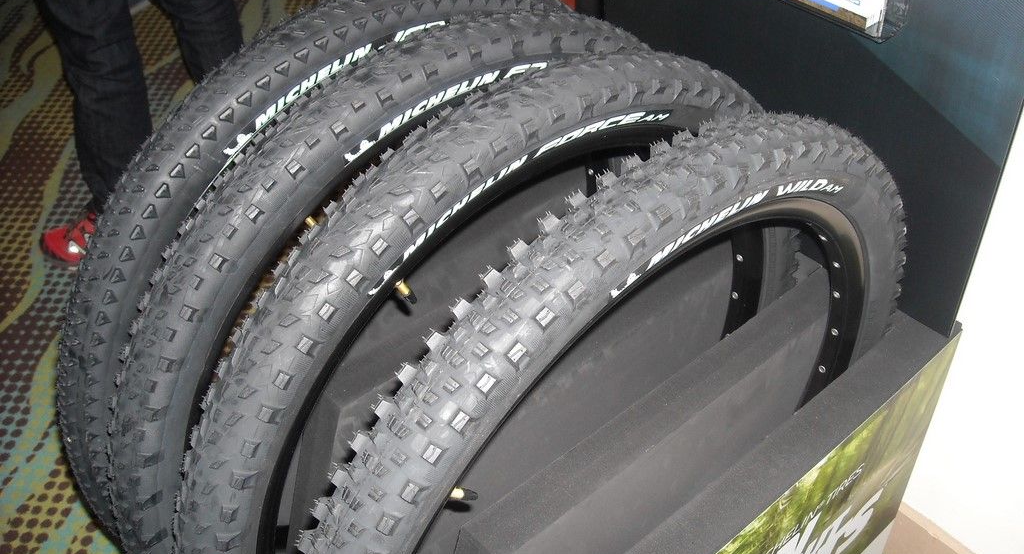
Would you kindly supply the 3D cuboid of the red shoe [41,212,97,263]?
[{"bbox_3d":[-0.756,-0.130,1.985,0.285,0.110,0.105,-22,46,-18],"label":"red shoe"}]

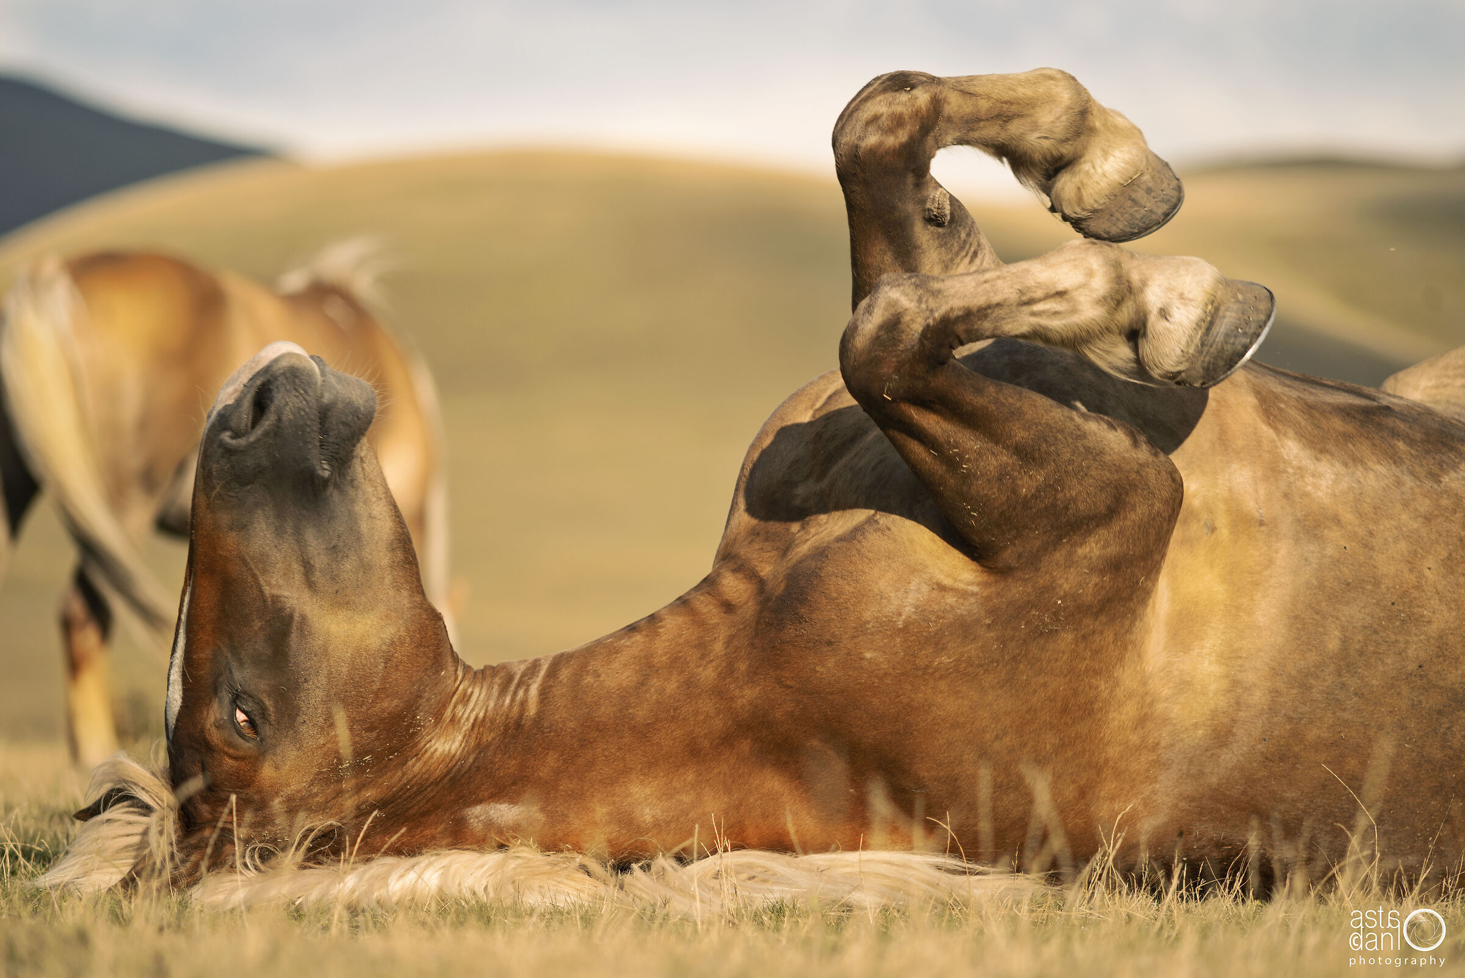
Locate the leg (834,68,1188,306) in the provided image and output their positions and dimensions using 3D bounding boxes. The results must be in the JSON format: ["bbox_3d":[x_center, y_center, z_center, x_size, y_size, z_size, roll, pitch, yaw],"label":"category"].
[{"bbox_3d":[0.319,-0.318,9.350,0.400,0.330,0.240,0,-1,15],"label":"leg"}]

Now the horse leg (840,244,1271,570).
[{"bbox_3d":[0.360,-0.091,9.100,0.470,0.365,0.230,0,-1,-6],"label":"horse leg"}]

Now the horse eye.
[{"bbox_3d":[-0.537,0.259,9.000,0.024,0.041,0.022,-35,-7,3],"label":"horse eye"}]

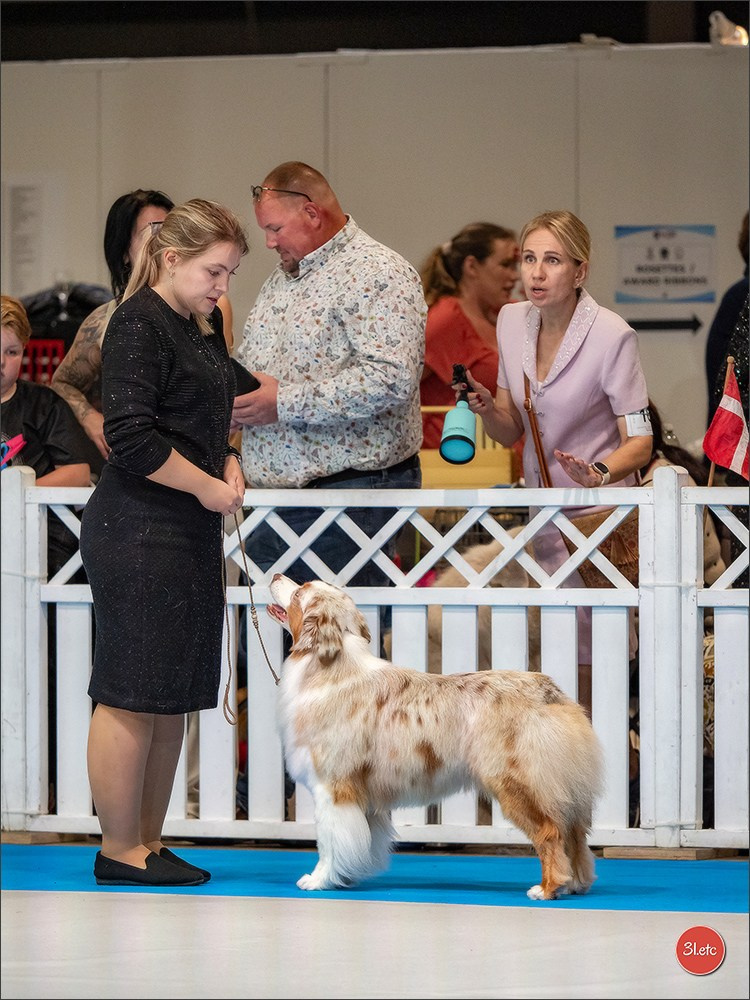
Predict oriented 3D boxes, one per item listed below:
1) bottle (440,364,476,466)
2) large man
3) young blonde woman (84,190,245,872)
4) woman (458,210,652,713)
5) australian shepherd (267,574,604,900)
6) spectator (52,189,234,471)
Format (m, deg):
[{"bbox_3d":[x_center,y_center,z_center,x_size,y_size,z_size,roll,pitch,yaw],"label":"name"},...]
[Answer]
[{"bbox_3d":[0.212,-0.219,18.250,0.095,0.092,0.300,3,41,4],"label":"bottle"},{"bbox_3d":[-0.114,0.001,18.950,0.500,1.784,0.580,0,0,-35],"label":"large man"},{"bbox_3d":[-0.496,0.096,16.950,0.390,1.607,0.460,0,0,14],"label":"young blonde woman"},{"bbox_3d":[0.457,0.077,18.500,0.530,1.637,0.440,0,0,30],"label":"woman"},{"bbox_3d":[0.139,0.537,16.600,0.770,0.727,0.280,0,0,24],"label":"australian shepherd"},{"bbox_3d":[-0.617,0.031,19.250,0.520,1.723,0.360,0,0,-25],"label":"spectator"}]

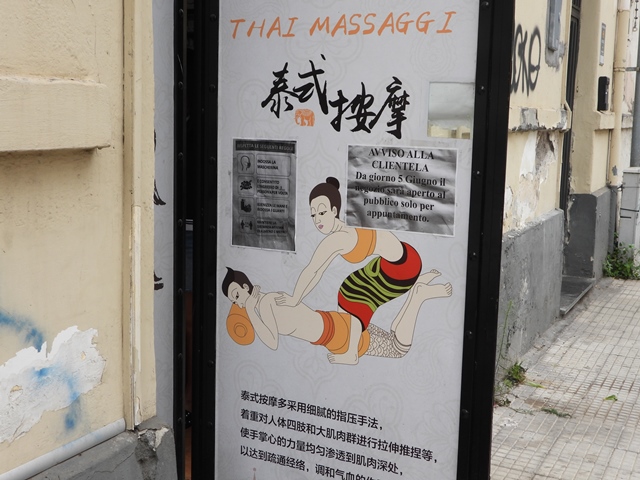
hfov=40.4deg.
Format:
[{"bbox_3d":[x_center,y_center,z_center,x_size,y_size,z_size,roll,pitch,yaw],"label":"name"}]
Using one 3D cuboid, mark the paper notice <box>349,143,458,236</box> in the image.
[{"bbox_3d":[0.200,-0.126,2.173,0.297,0.210,0.010,6,9,29],"label":"paper notice"}]

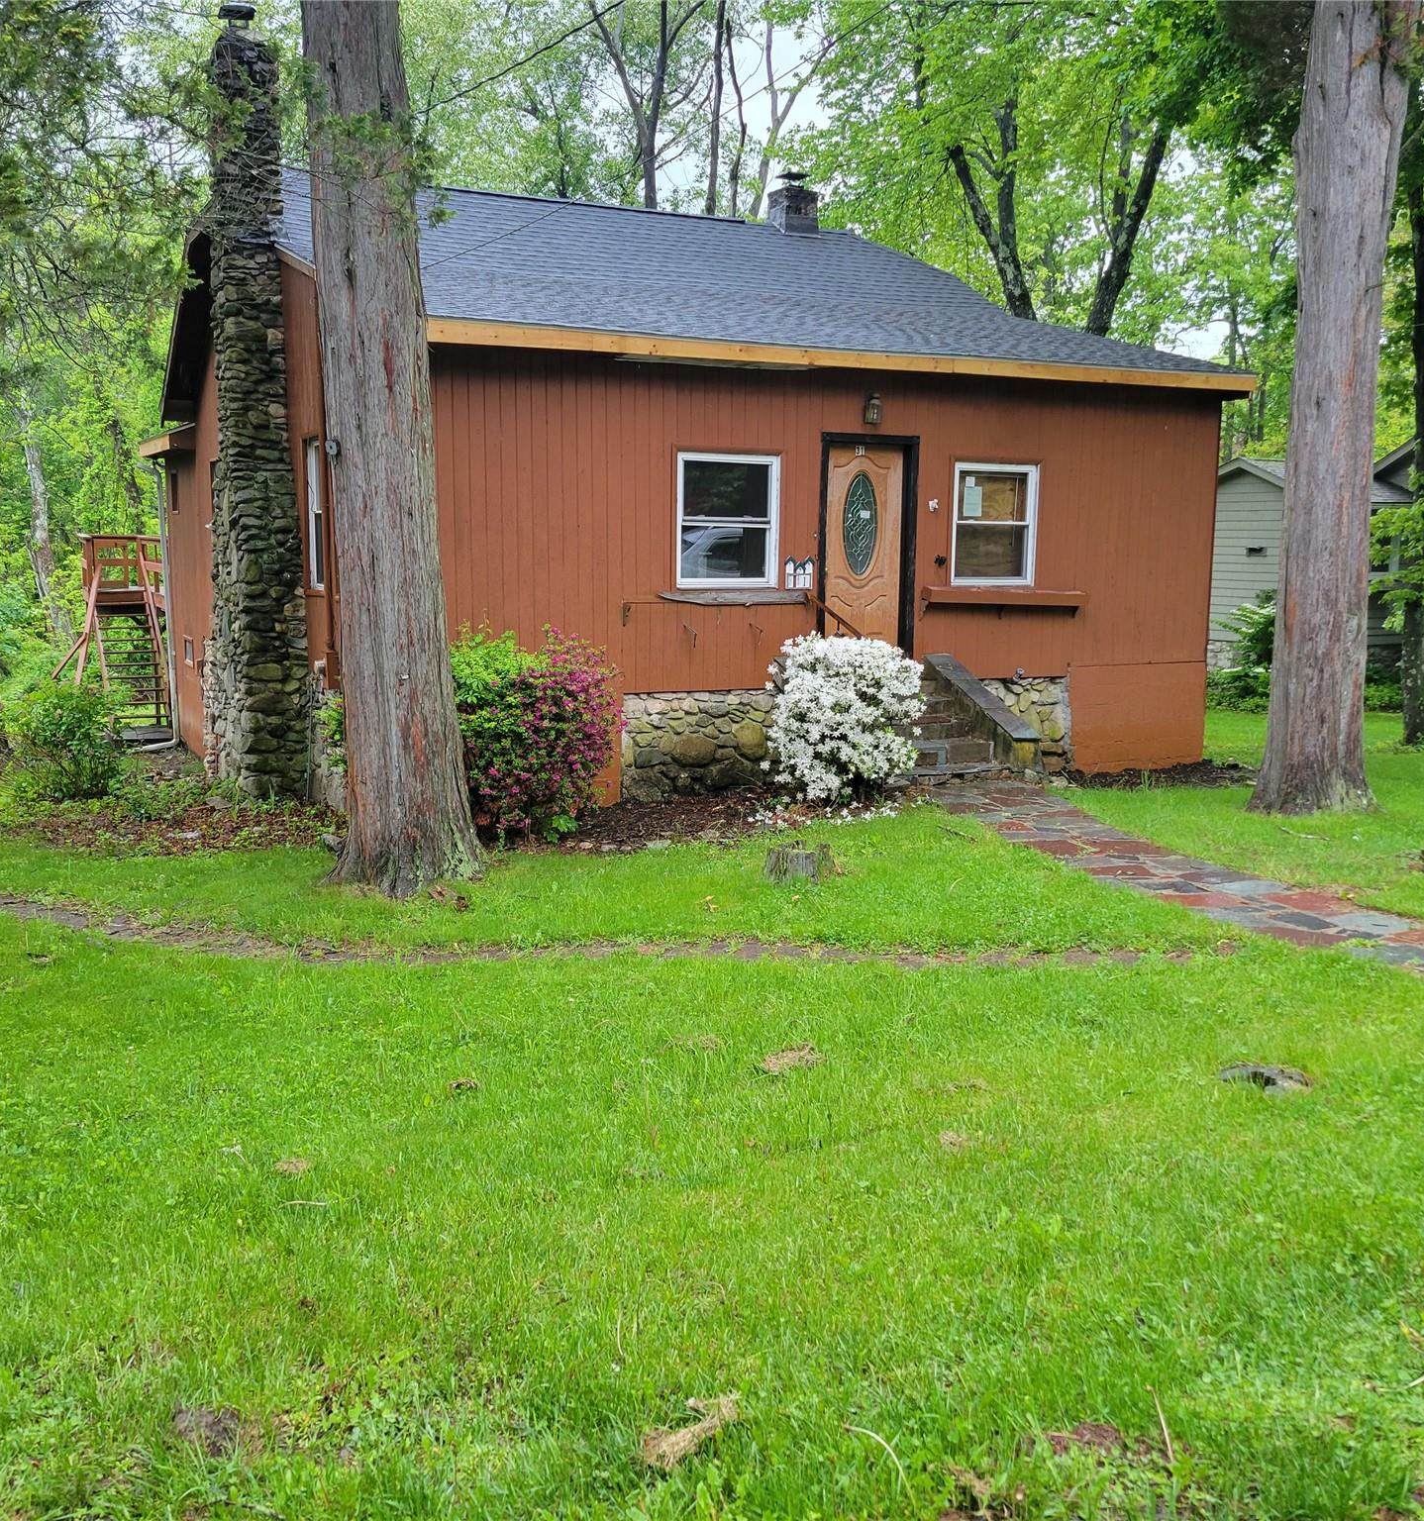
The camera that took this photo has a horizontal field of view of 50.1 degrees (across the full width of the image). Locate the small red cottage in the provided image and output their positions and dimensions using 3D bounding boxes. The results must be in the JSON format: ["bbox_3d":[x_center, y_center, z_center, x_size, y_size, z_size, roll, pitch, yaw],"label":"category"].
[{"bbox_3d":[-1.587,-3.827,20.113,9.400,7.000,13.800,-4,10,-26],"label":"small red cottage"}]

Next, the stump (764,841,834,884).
[{"bbox_3d":[0.549,0.654,9.600,0.400,0.230,0.370,0,9,0],"label":"stump"}]

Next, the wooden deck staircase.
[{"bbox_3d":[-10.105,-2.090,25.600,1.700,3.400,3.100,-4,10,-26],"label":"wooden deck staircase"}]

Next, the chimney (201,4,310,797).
[{"bbox_3d":[-4.833,-3.639,16.021,0.720,7.950,1.550,-4,10,-26],"label":"chimney"}]

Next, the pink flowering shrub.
[{"bbox_3d":[-1.405,-0.215,11.800,1.380,1.600,1.270,0,9,0],"label":"pink flowering shrub"}]

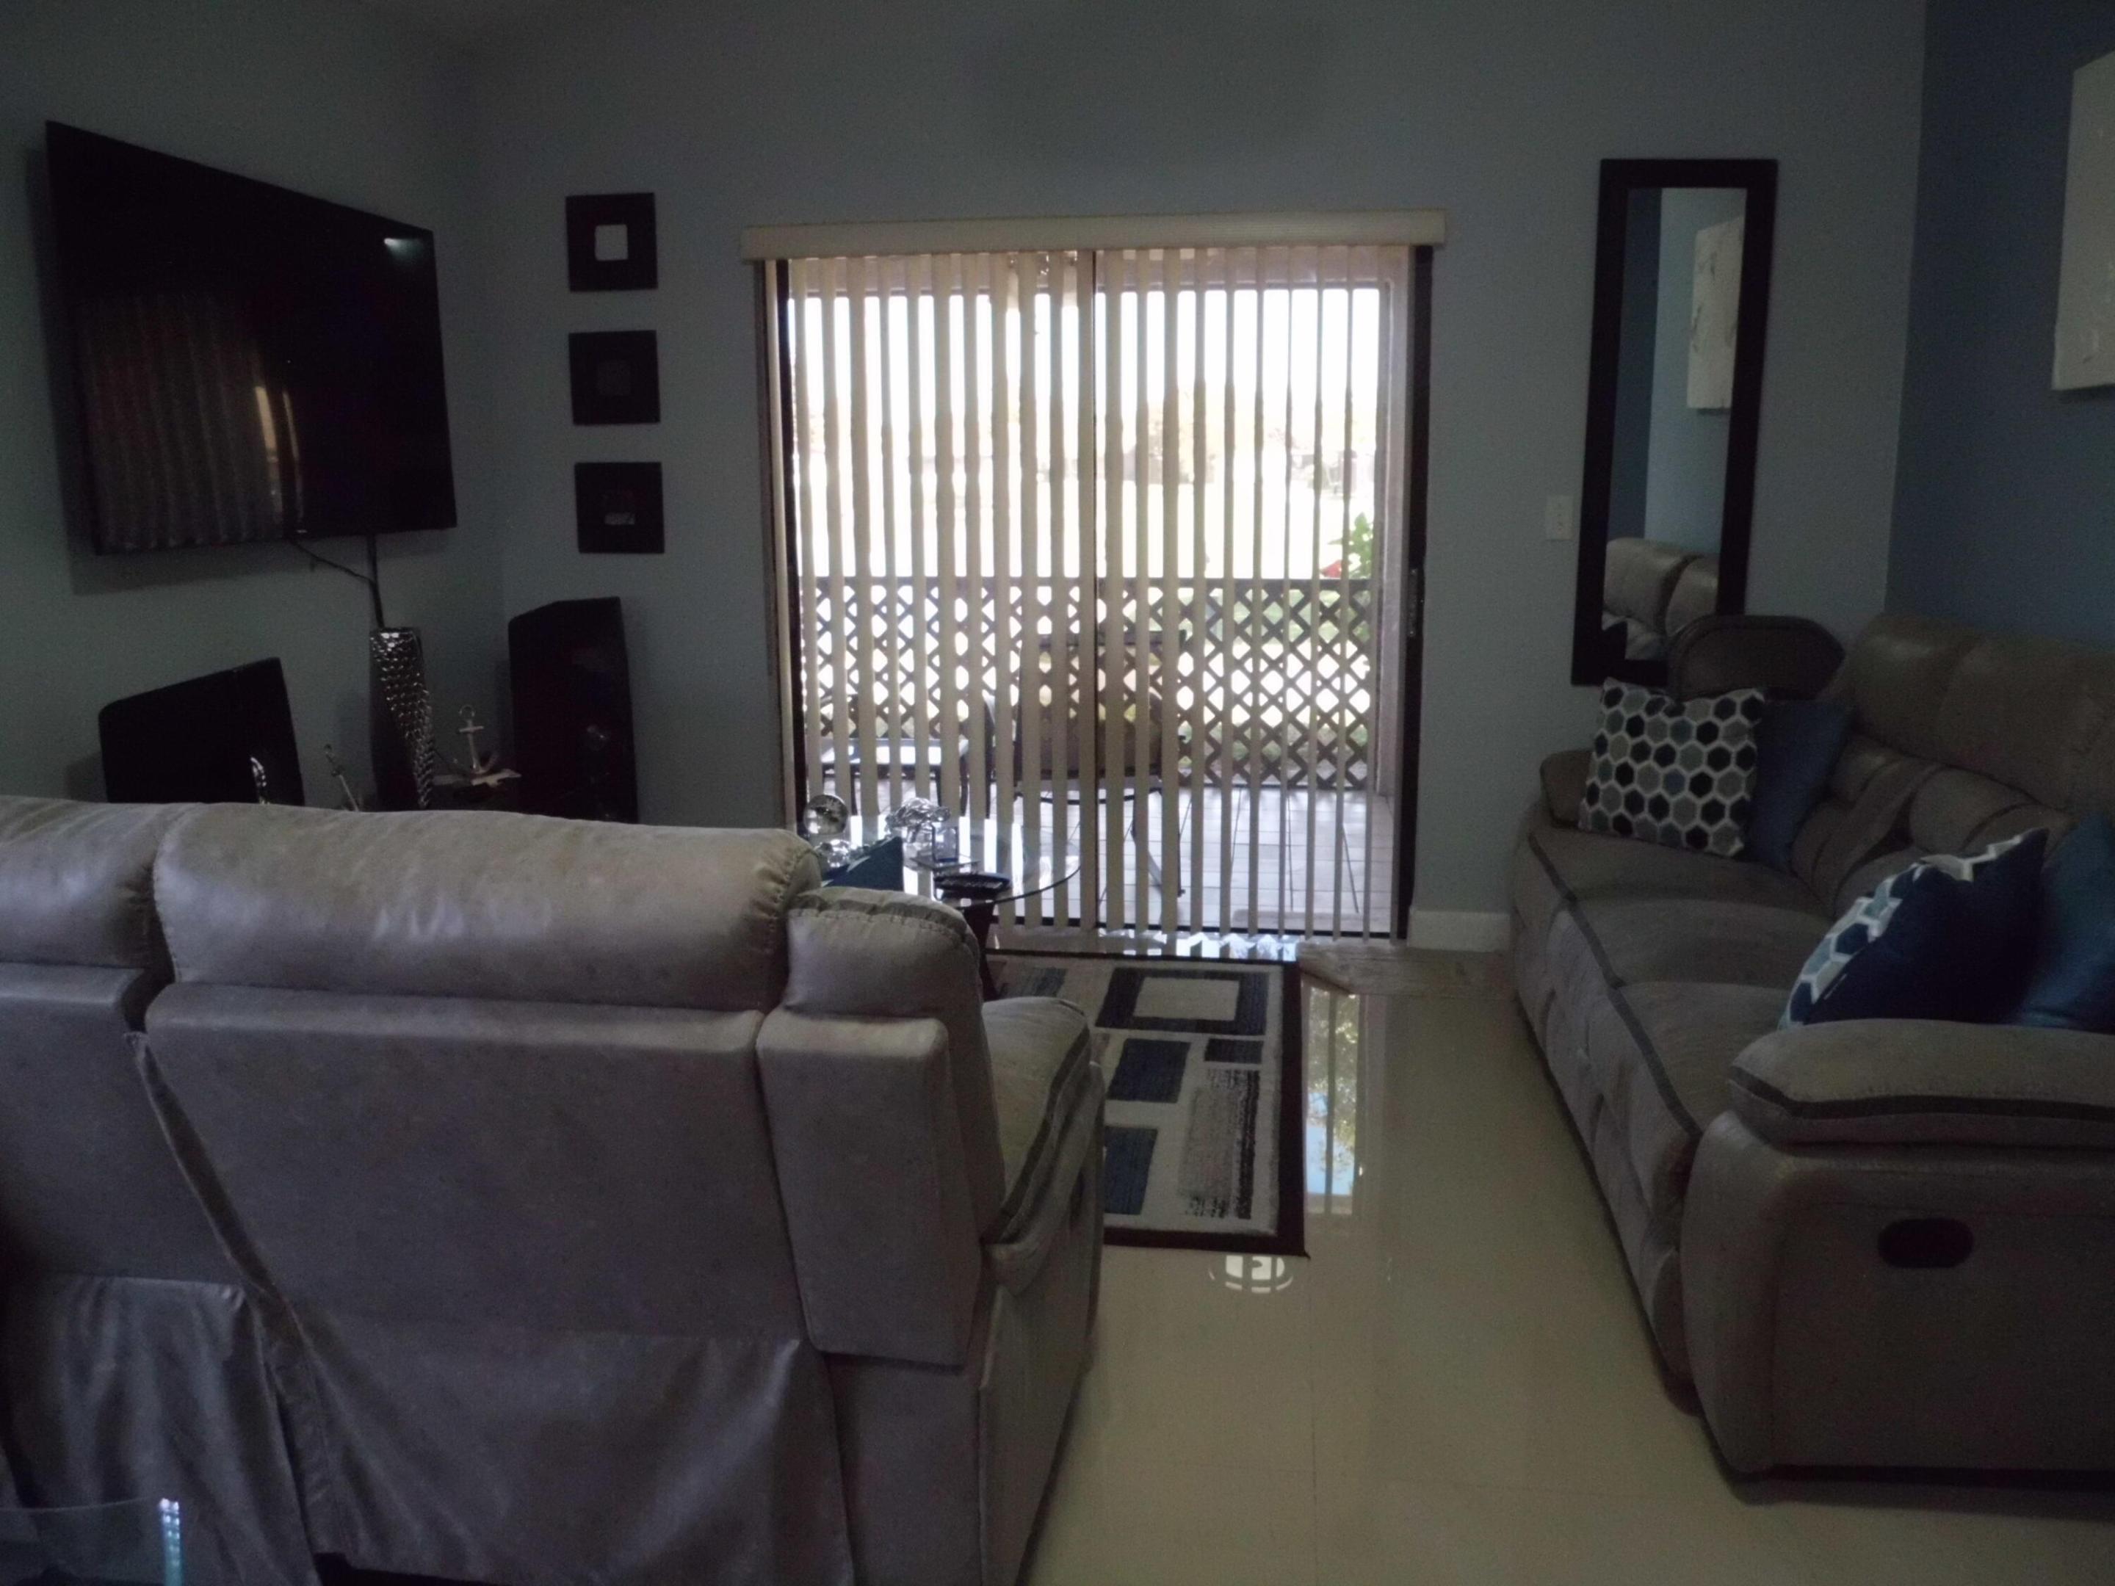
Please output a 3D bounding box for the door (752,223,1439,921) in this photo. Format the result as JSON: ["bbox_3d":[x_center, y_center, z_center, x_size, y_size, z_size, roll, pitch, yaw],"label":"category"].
[{"bbox_3d":[0.084,-0.510,4.346,1.703,1.893,0.090,1,11,8],"label":"door"}]

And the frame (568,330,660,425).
[{"bbox_3d":[-1.238,-1.163,4.463,0.256,0.248,0.025,1,11,8],"label":"frame"}]

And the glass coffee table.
[{"bbox_3d":[-0.428,0.371,3.695,0.970,0.450,0.970,1,11,8],"label":"glass coffee table"}]

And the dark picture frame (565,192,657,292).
[{"bbox_3d":[-1.224,-1.517,4.389,0.252,0.249,0.025,1,11,8],"label":"dark picture frame"}]

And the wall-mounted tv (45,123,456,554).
[{"bbox_3d":[-1.708,-0.940,3.502,0.055,0.749,1.306,1,11,8],"label":"wall-mounted tv"}]

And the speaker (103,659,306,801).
[{"bbox_3d":[-1.582,0.243,3.025,0.305,0.985,0.200,-2,12,-10],"label":"speaker"}]

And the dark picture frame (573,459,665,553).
[{"bbox_3d":[-1.243,-0.811,4.535,0.254,0.252,0.025,1,11,8],"label":"dark picture frame"}]

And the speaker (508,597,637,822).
[{"bbox_3d":[-1.363,-0.057,4.510,0.305,0.985,0.200,10,16,43],"label":"speaker"}]

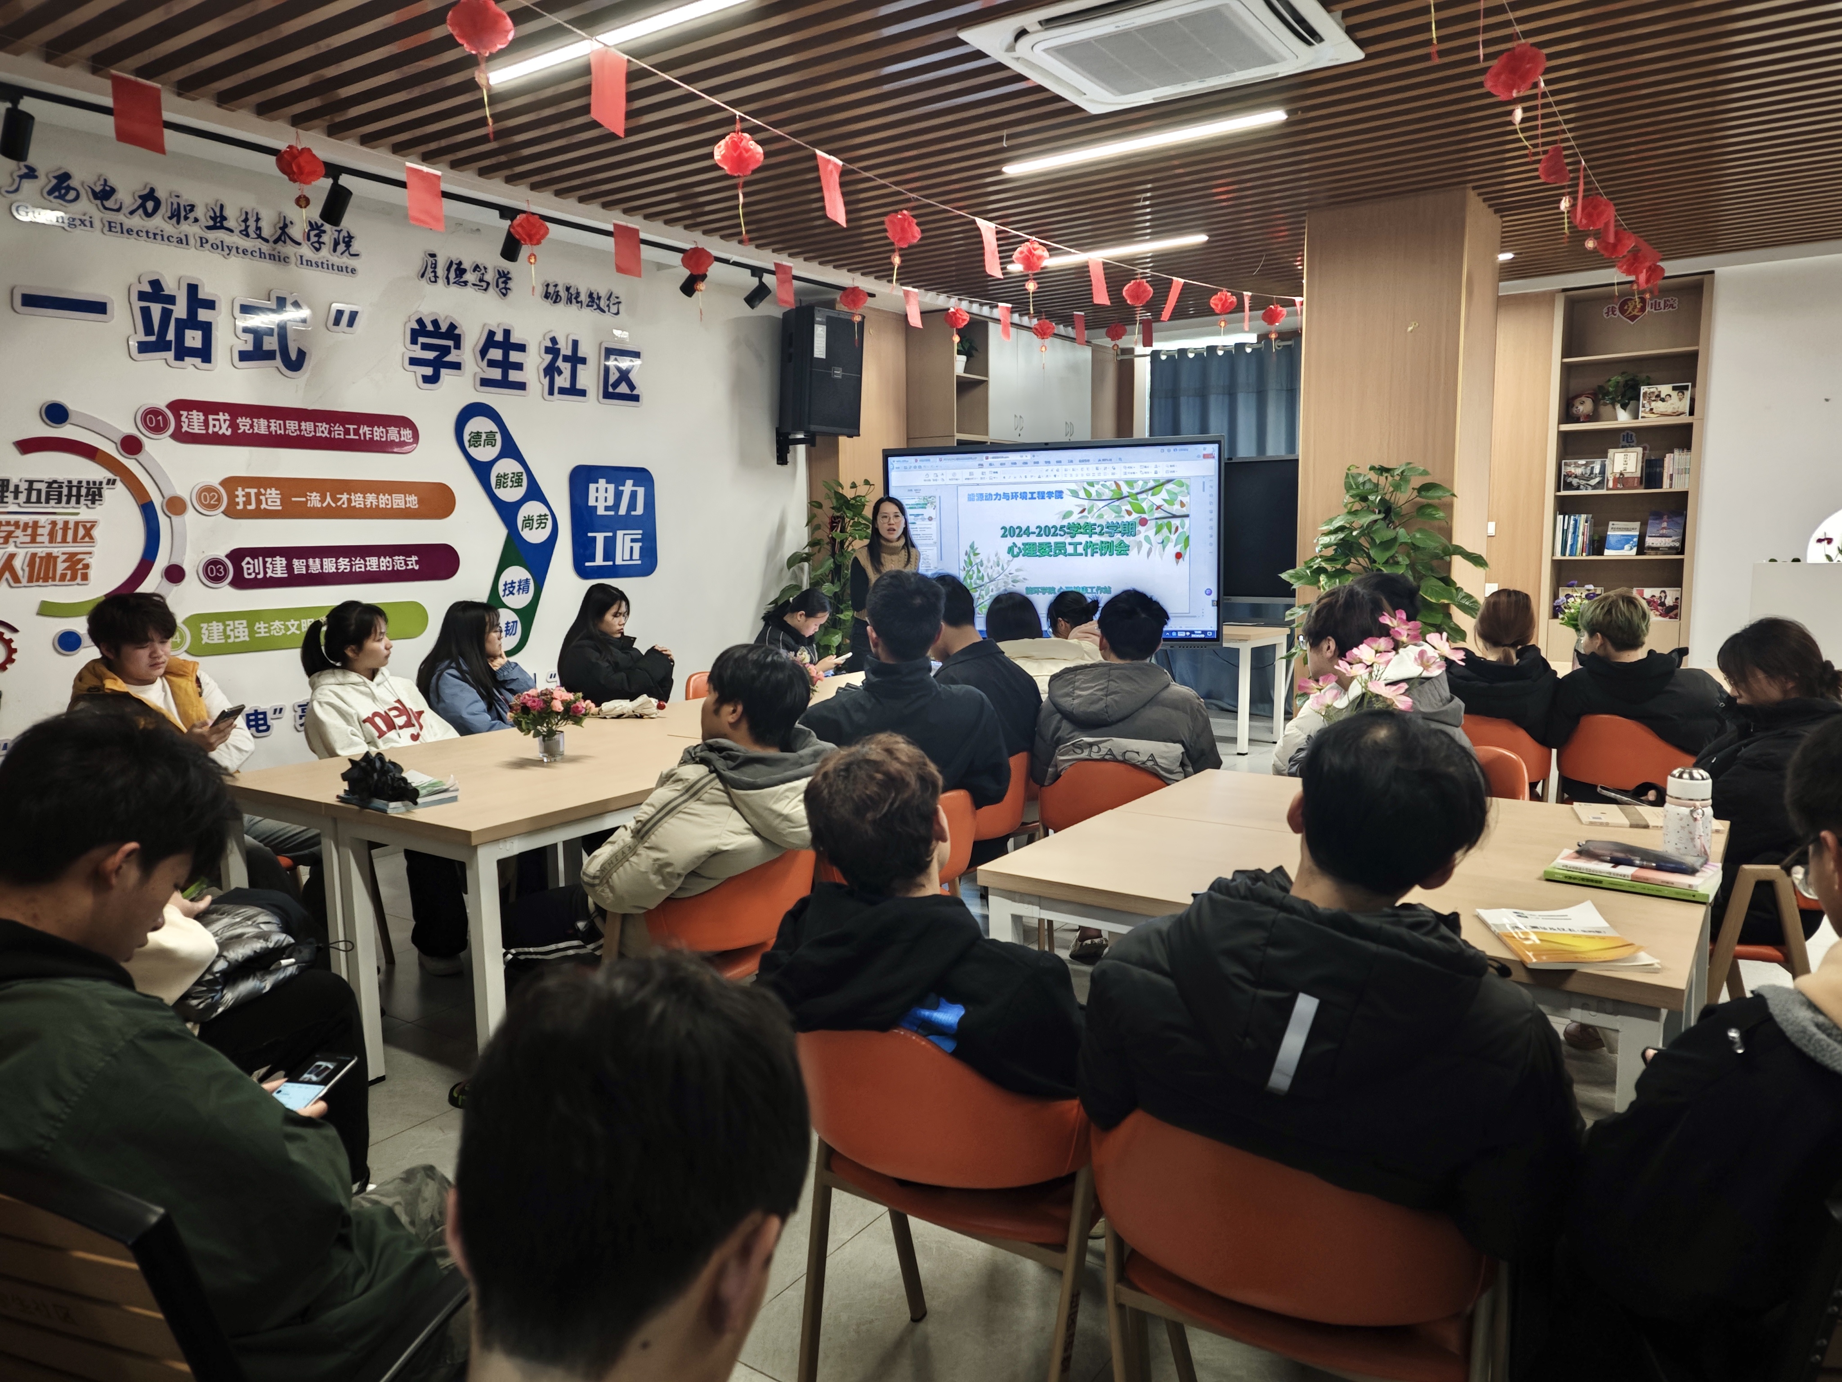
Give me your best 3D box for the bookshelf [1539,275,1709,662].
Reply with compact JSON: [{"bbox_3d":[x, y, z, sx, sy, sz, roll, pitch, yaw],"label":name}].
[{"bbox_3d":[4.540,-1.126,7.919,0.850,2.880,0.380,4,9,33],"label":"bookshelf"}]

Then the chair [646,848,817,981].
[{"bbox_3d":[-0.485,0.690,2.782,0.540,0.770,0.550,5,9,40],"label":"chair"}]

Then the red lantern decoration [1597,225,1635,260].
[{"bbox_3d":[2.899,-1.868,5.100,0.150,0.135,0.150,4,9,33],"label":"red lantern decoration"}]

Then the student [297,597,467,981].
[{"bbox_3d":[-1.779,0.320,4.082,0.800,1.230,0.490,2,8,25],"label":"student"}]

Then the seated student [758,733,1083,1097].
[{"bbox_3d":[0.127,0.608,1.930,0.550,1.130,0.780,4,9,33],"label":"seated student"}]

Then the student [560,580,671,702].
[{"bbox_3d":[-1.184,0.188,5.010,0.760,1.240,0.480,1,7,16],"label":"student"}]

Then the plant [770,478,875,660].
[{"bbox_3d":[-0.502,-0.310,6.841,0.700,1.750,0.700,4,9,34],"label":"plant"}]

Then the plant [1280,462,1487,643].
[{"bbox_3d":[2.198,-0.248,5.846,0.950,1.720,0.900,4,9,33],"label":"plant"}]

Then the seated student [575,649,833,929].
[{"bbox_3d":[-0.529,0.475,2.857,0.820,1.180,0.540,5,9,41],"label":"seated student"}]

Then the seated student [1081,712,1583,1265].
[{"bbox_3d":[0.573,0.592,1.587,0.580,1.200,0.800,4,9,33],"label":"seated student"}]

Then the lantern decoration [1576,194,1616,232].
[{"bbox_3d":[2.617,-1.851,4.750,0.160,0.150,0.160,4,9,34],"label":"lantern decoration"}]

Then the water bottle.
[{"bbox_3d":[1.477,0.248,2.351,0.092,0.185,0.092,4,9,33],"label":"water bottle"}]

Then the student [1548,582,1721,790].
[{"bbox_3d":[2.456,0.236,4.251,0.560,1.190,0.780,4,9,36],"label":"student"}]

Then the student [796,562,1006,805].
[{"bbox_3d":[0.011,0.320,3.363,0.520,1.310,0.780,0,7,5],"label":"student"}]

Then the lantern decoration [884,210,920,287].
[{"bbox_3d":[-0.076,-1.883,5.200,0.160,0.320,0.160,-1,7,0],"label":"lantern decoration"}]

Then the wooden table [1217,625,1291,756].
[{"bbox_3d":[1.690,-0.018,7.947,1.200,0.750,0.600,4,9,33],"label":"wooden table"}]

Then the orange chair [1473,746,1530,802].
[{"bbox_3d":[1.488,0.552,3.582,0.530,0.770,0.520,1,8,18],"label":"orange chair"}]

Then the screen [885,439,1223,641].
[{"bbox_3d":[0.746,-0.843,7.090,1.960,1.155,0.100,1,8,15],"label":"screen"}]

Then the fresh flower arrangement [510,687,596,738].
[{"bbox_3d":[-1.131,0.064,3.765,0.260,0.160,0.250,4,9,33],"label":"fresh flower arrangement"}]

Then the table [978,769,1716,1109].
[{"bbox_3d":[0.959,0.694,2.630,1.200,0.750,1.200,4,9,35],"label":"table"}]

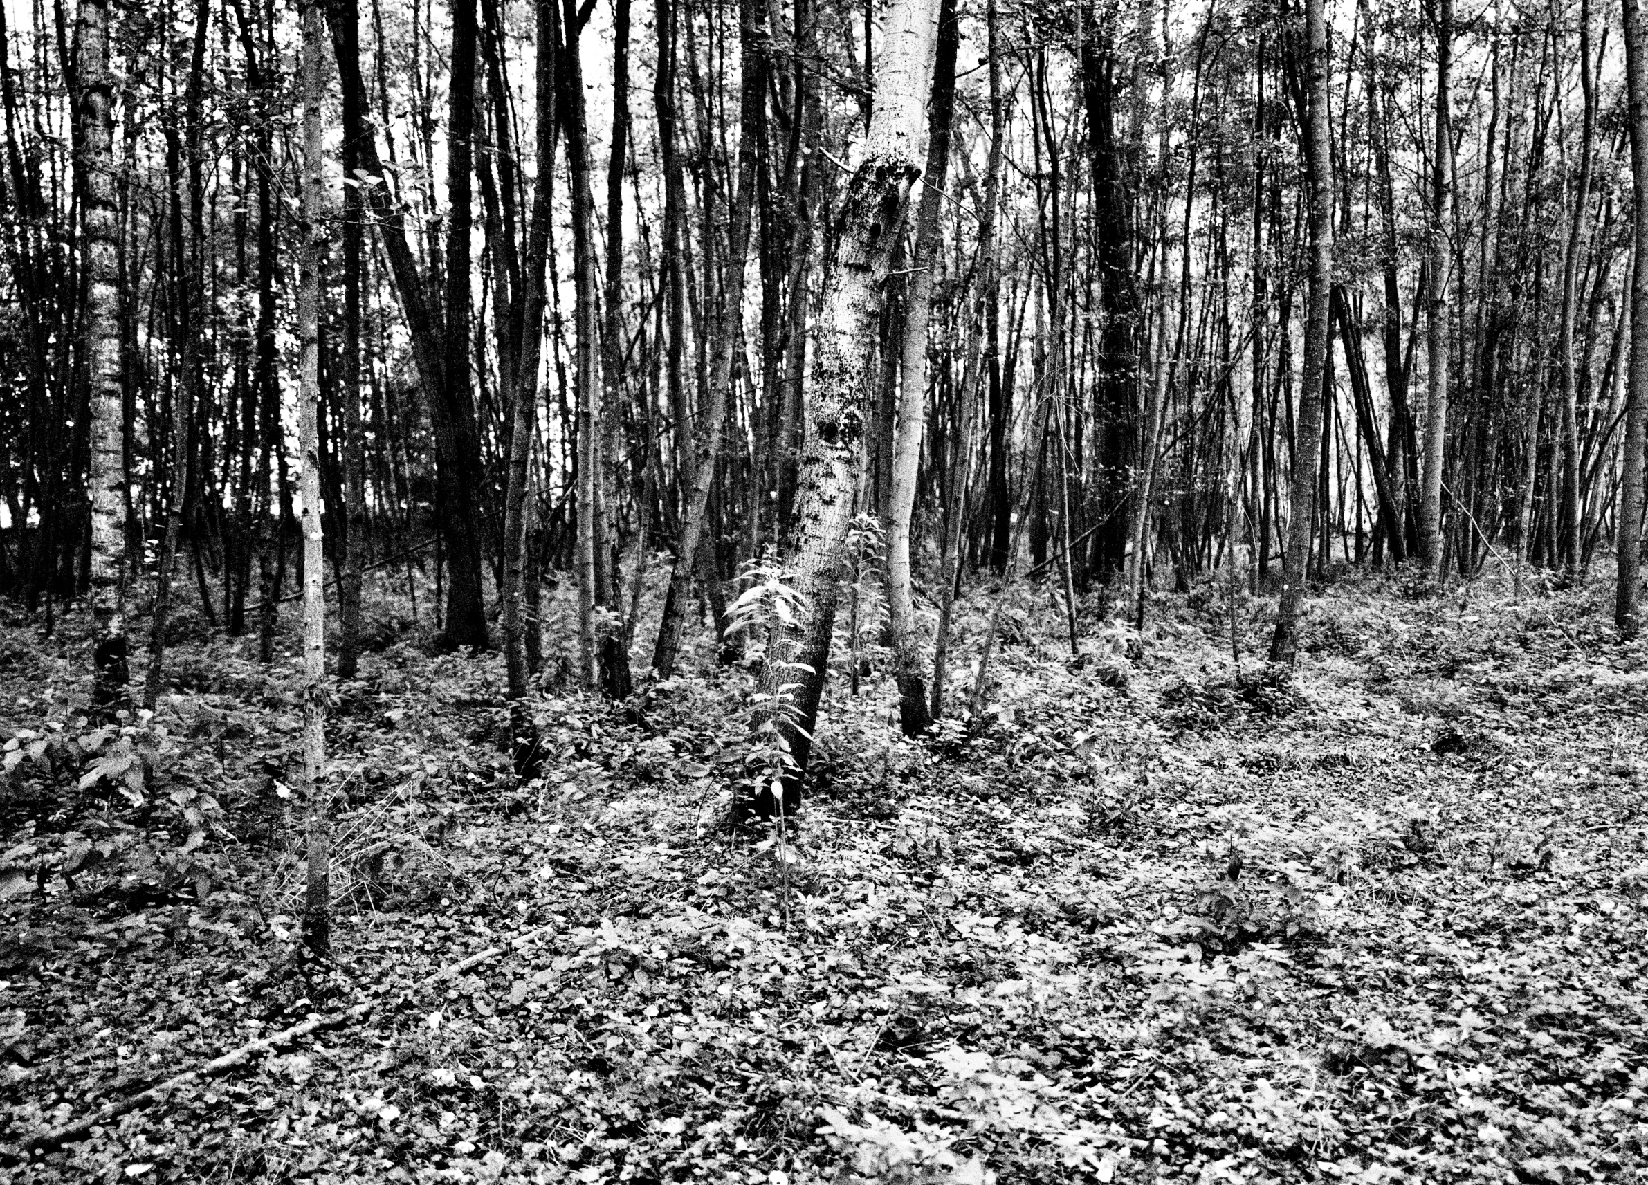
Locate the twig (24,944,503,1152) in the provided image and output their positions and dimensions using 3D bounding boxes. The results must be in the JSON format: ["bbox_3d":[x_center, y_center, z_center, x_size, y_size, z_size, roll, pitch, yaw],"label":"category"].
[{"bbox_3d":[-1.464,1.238,3.918,0.055,0.050,1.647,2,4,27],"label":"twig"}]

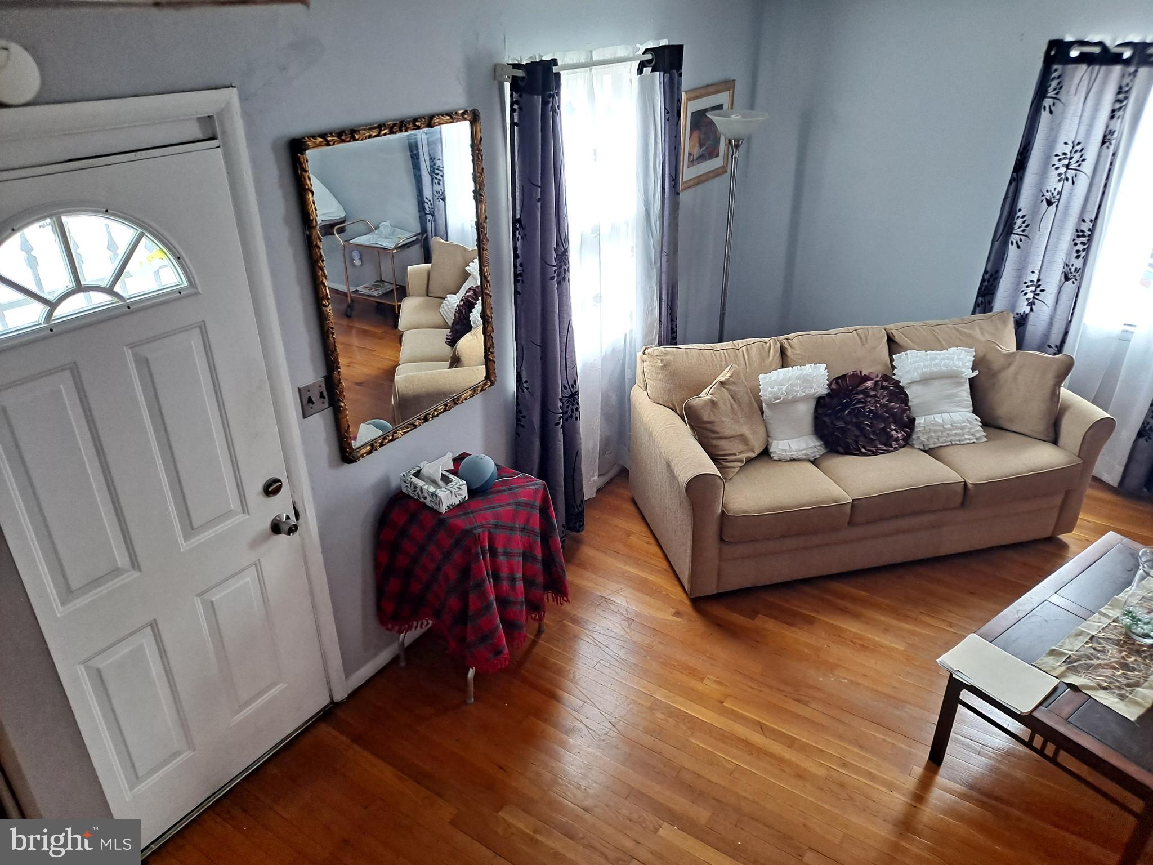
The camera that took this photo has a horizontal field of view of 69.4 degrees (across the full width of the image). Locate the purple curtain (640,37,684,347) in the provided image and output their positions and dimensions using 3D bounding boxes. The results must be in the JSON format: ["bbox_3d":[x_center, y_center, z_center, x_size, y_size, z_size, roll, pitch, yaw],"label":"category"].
[{"bbox_3d":[0.413,-0.759,4.192,0.140,2.140,0.400,18,33,31],"label":"purple curtain"}]

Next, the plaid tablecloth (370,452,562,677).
[{"bbox_3d":[-0.399,0.502,3.252,0.500,0.600,0.560,18,33,31],"label":"plaid tablecloth"}]

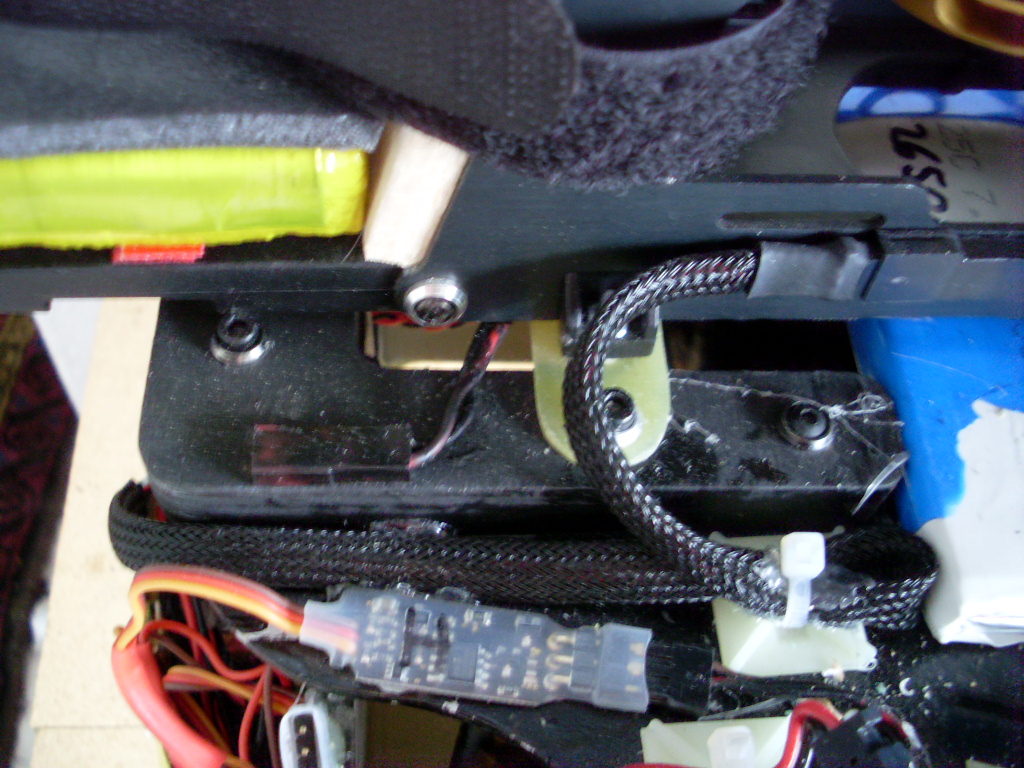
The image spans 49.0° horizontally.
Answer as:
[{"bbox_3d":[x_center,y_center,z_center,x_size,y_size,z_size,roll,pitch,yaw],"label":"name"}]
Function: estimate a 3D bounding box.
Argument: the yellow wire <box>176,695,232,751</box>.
[{"bbox_3d":[-0.040,0.044,0.146,0.008,0.007,0.001,35,60,23],"label":"yellow wire"}]

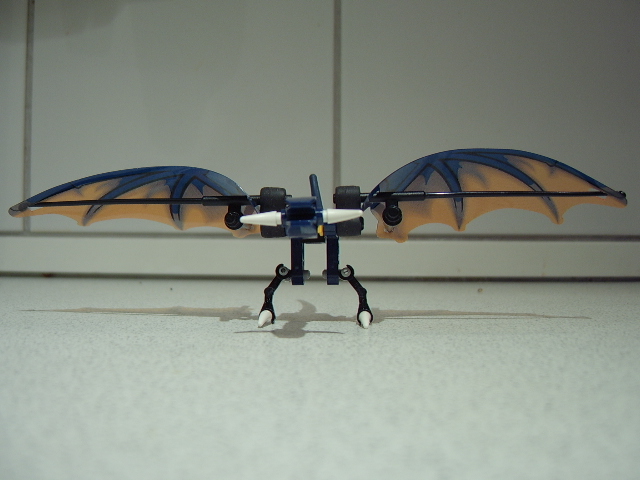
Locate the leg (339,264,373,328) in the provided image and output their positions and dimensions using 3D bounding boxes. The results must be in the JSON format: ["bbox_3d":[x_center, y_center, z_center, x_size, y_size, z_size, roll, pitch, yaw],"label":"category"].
[{"bbox_3d":[0.012,0.019,0.192,0.011,0.021,0.009,0,0,0],"label":"leg"}]

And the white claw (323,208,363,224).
[{"bbox_3d":[0.007,-0.007,0.171,0.012,0.004,0.004,-6,0,0],"label":"white claw"}]

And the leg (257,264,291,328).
[{"bbox_3d":[-0.015,0.019,0.192,0.011,0.021,0.009,0,0,0],"label":"leg"}]

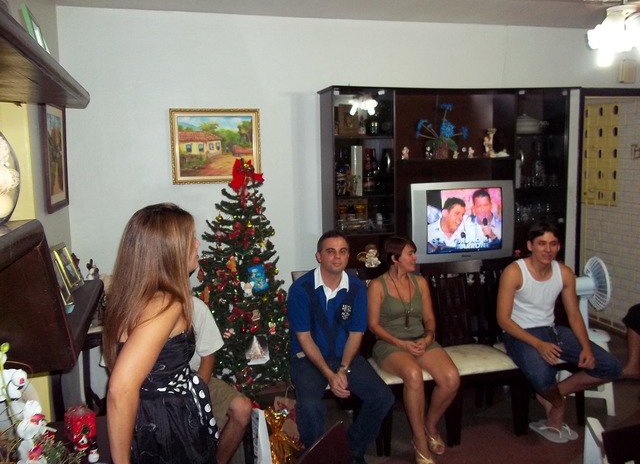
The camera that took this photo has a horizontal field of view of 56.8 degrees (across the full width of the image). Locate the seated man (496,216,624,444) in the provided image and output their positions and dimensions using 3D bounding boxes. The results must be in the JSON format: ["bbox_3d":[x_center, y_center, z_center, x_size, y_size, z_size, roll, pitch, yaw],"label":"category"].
[{"bbox_3d":[1.384,0.601,3.521,0.553,1.265,0.692,-3,6,-14],"label":"seated man"}]

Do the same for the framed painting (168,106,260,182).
[{"bbox_3d":[-0.688,-0.571,3.944,0.587,0.498,0.040,-3,6,-14],"label":"framed painting"}]

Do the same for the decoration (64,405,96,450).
[{"bbox_3d":[-0.807,0.649,1.988,0.091,0.094,0.091,-6,8,-37],"label":"decoration"}]

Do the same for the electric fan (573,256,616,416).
[{"bbox_3d":[1.776,0.671,3.911,0.316,1.028,0.346,-2,6,-8],"label":"electric fan"}]

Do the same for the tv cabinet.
[{"bbox_3d":[0.891,0.093,4.212,1.714,2.145,0.405,-3,6,-14],"label":"tv cabinet"}]

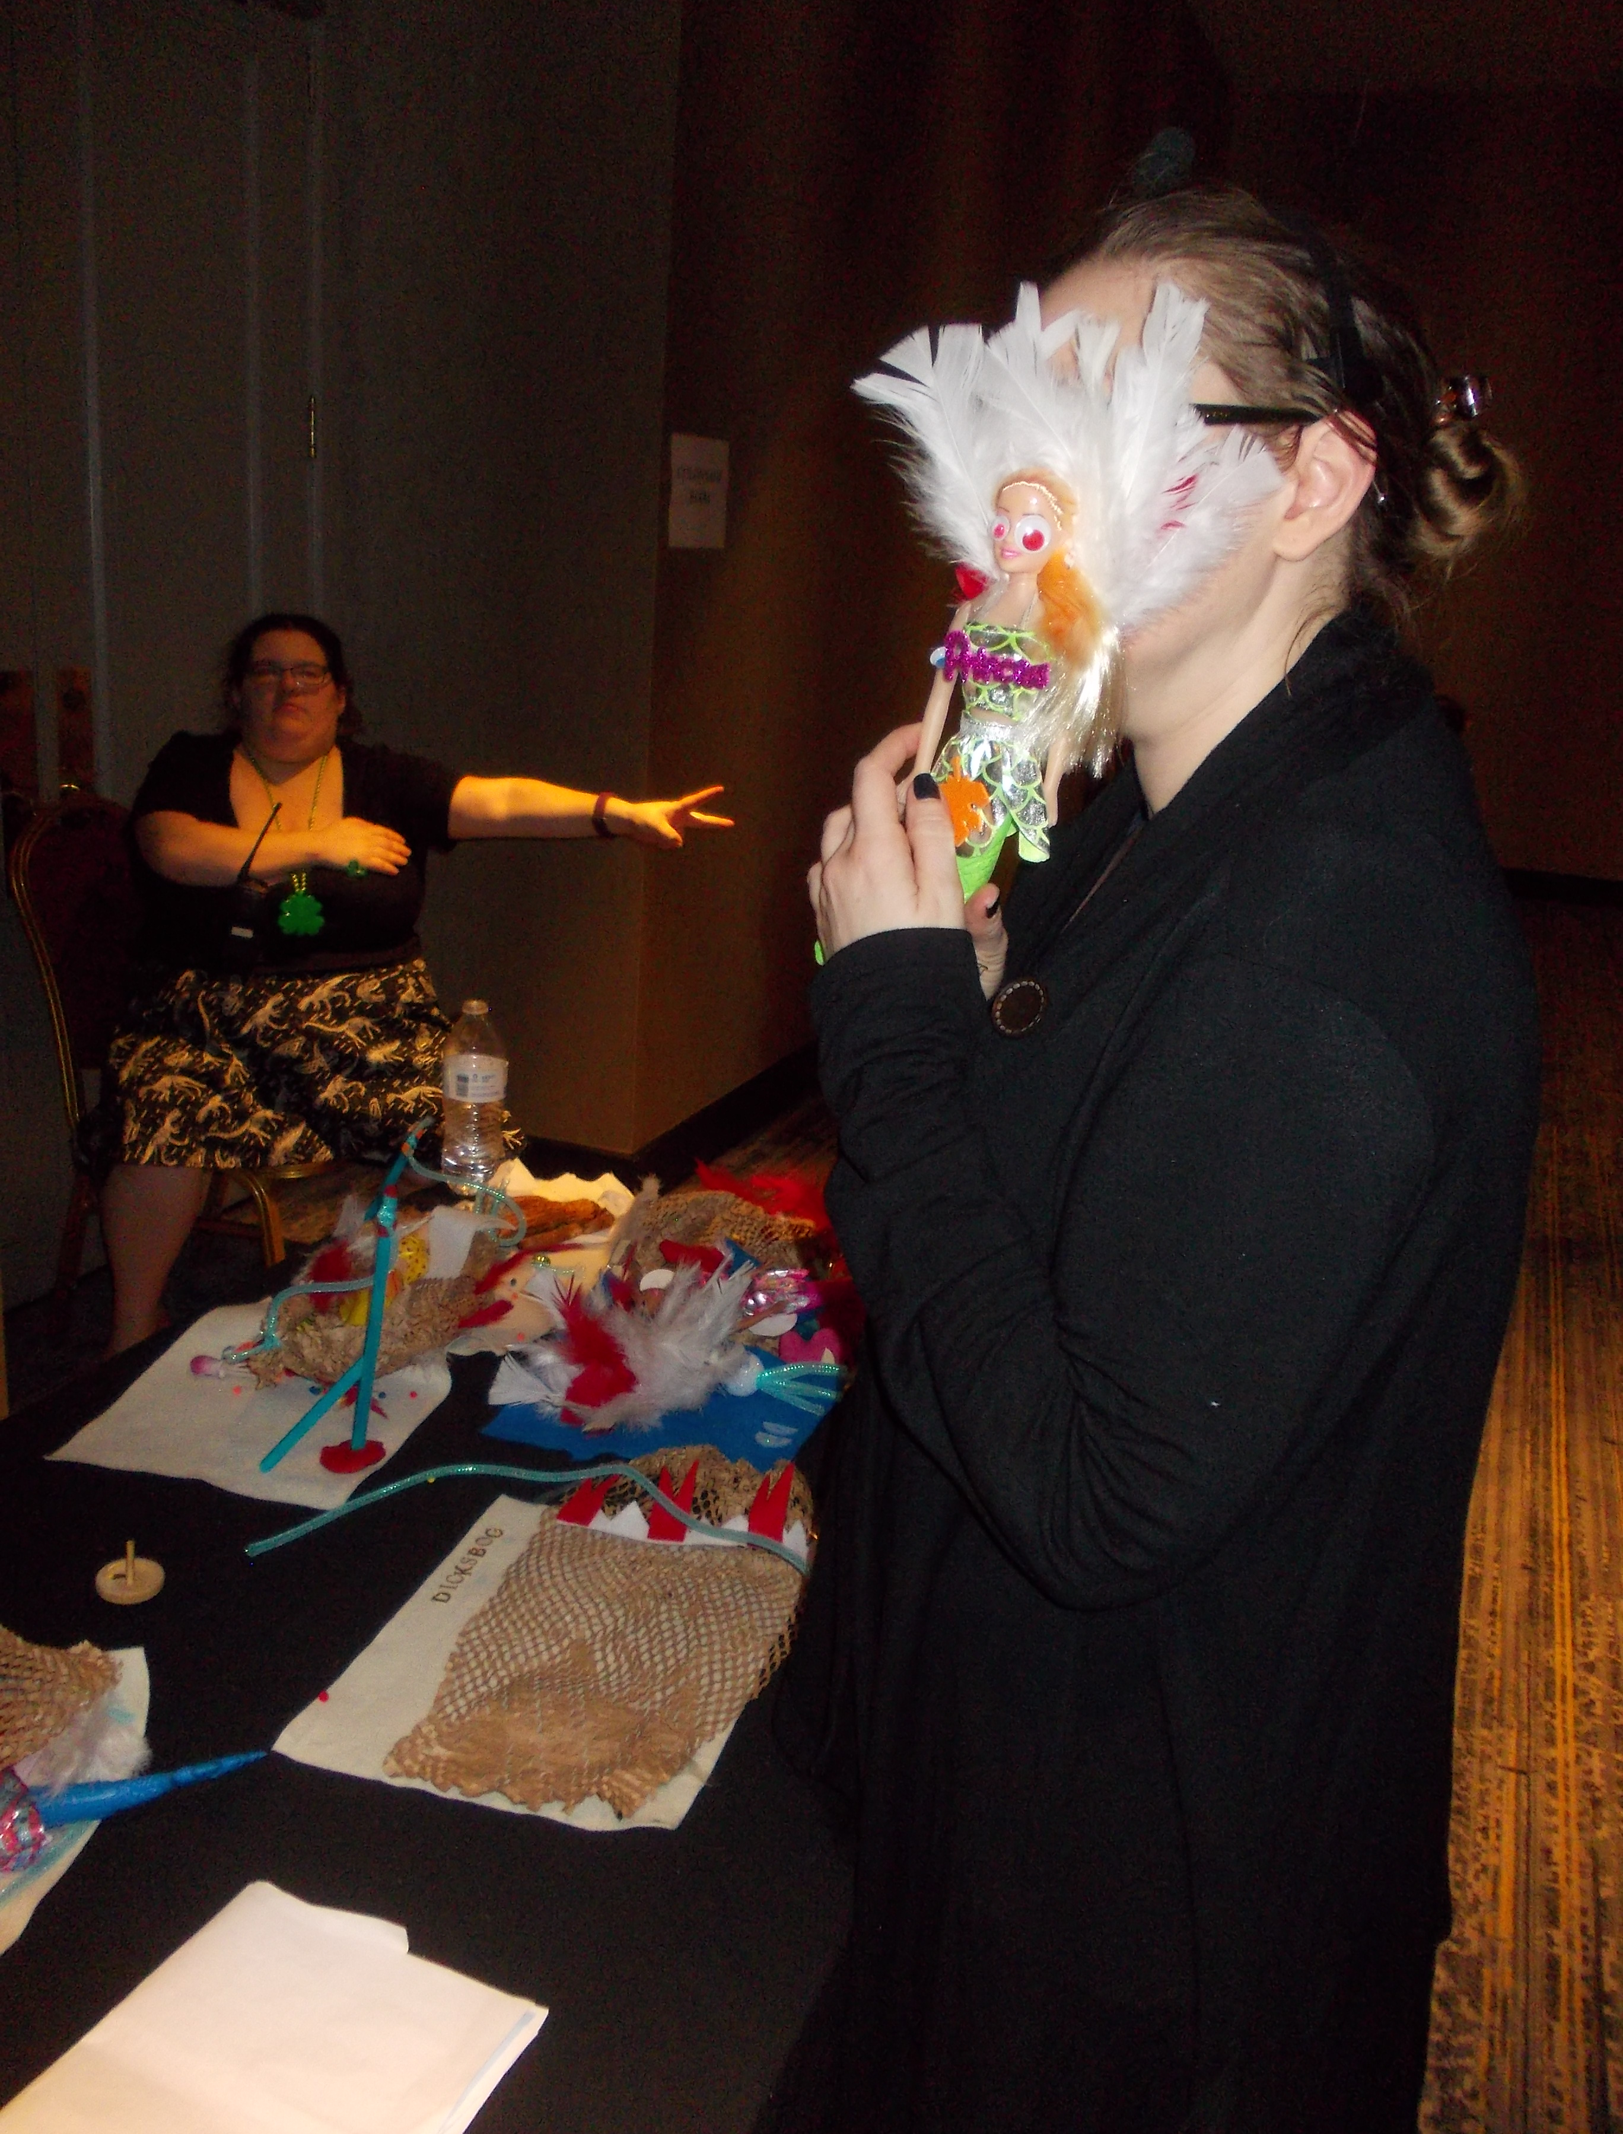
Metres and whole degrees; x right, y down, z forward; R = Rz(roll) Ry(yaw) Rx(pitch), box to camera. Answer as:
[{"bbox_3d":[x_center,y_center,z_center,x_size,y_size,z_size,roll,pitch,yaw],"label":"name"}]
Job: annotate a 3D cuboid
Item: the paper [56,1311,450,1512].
[{"bbox_3d":[-0.408,0.253,1.370,0.228,0.012,0.290,7,16,10],"label":"paper"}]

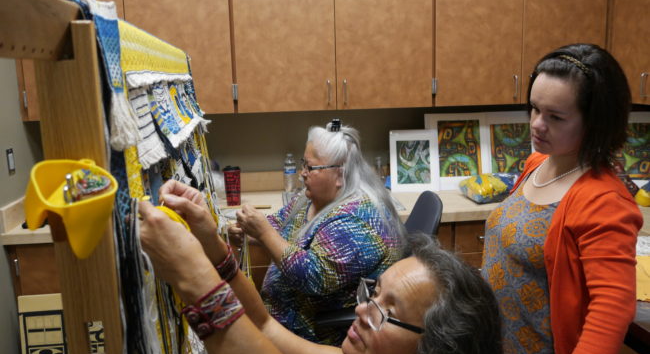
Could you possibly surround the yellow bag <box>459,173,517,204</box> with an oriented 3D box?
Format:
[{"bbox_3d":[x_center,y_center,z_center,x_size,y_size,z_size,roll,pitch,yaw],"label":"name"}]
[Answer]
[{"bbox_3d":[0.758,0.043,2.415,0.260,0.105,0.240,-2,8,-5],"label":"yellow bag"}]

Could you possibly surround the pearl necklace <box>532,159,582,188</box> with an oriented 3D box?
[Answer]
[{"bbox_3d":[0.556,-0.008,1.235,0.135,0.075,0.135,-4,8,-17],"label":"pearl necklace"}]

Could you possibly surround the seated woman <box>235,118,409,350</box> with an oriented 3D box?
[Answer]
[{"bbox_3d":[-0.039,0.464,1.710,0.690,1.280,0.540,-4,8,-13],"label":"seated woman"}]

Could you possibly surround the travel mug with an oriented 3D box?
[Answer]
[{"bbox_3d":[-0.427,0.039,2.442,0.085,0.179,0.085,-2,8,-5],"label":"travel mug"}]

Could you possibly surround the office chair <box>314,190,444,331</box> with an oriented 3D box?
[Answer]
[{"bbox_3d":[0.118,0.574,1.750,0.610,1.043,0.600,-3,8,-11],"label":"office chair"}]

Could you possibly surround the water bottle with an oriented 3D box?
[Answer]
[{"bbox_3d":[-0.172,-0.008,2.639,0.064,0.205,0.064,-2,8,-5],"label":"water bottle"}]

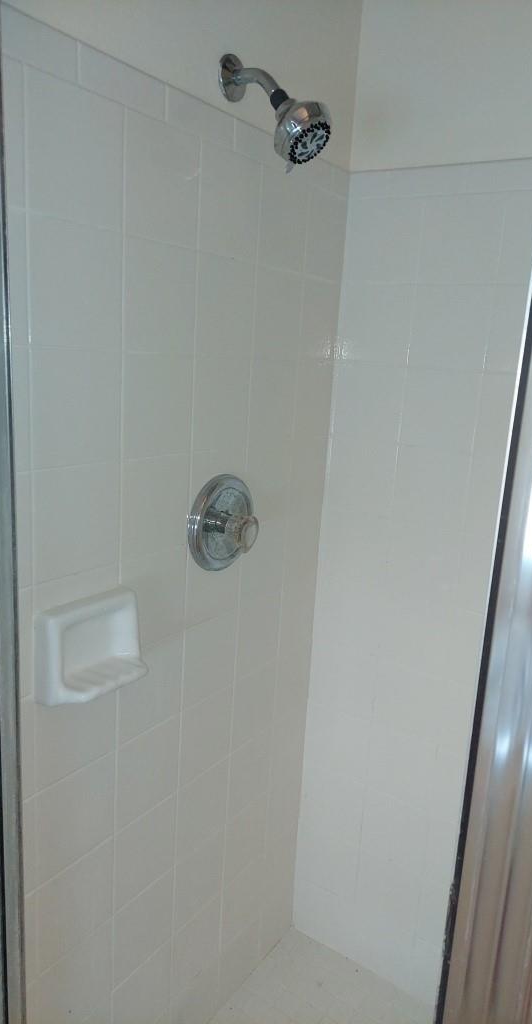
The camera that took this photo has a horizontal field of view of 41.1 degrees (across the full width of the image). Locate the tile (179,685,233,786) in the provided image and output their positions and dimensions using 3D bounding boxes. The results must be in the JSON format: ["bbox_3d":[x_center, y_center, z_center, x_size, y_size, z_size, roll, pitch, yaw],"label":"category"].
[{"bbox_3d":[-0.111,0.411,1.315,0.009,0.150,0.149,12,15,34],"label":"tile"}]

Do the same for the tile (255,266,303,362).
[{"bbox_3d":[0.021,-0.353,1.269,0.009,0.150,0.149,12,15,34],"label":"tile"}]

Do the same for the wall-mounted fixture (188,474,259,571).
[{"bbox_3d":[-0.052,0.024,1.211,0.073,0.171,0.171,12,15,33],"label":"wall-mounted fixture"}]

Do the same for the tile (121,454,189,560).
[{"bbox_3d":[-0.173,-0.012,1.101,0.009,0.152,0.152,12,15,33],"label":"tile"}]

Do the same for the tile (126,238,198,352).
[{"bbox_3d":[-0.153,-0.309,1.026,0.009,0.150,0.149,12,15,34],"label":"tile"}]

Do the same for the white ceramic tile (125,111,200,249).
[{"bbox_3d":[-0.144,-0.458,0.994,0.009,0.151,0.151,12,15,33],"label":"white ceramic tile"}]

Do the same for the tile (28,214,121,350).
[{"bbox_3d":[-0.241,-0.287,0.906,0.009,0.152,0.152,12,15,33],"label":"tile"}]

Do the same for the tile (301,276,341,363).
[{"bbox_3d":[0.102,-0.374,1.382,0.009,0.150,0.129,12,15,34],"label":"tile"}]

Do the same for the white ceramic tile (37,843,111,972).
[{"bbox_3d":[-0.296,0.610,1.111,0.009,0.152,0.152,12,15,33],"label":"white ceramic tile"}]

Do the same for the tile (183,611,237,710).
[{"bbox_3d":[-0.103,0.264,1.293,0.009,0.152,0.152,12,15,33],"label":"tile"}]

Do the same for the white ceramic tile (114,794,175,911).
[{"bbox_3d":[-0.209,0.586,1.237,0.009,0.152,0.152,12,15,33],"label":"white ceramic tile"}]

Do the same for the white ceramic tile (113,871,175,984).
[{"bbox_3d":[-0.216,0.730,1.261,0.009,0.150,0.149,12,15,34],"label":"white ceramic tile"}]

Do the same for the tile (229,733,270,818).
[{"bbox_3d":[-0.033,0.537,1.470,0.009,0.150,0.149,12,15,34],"label":"tile"}]

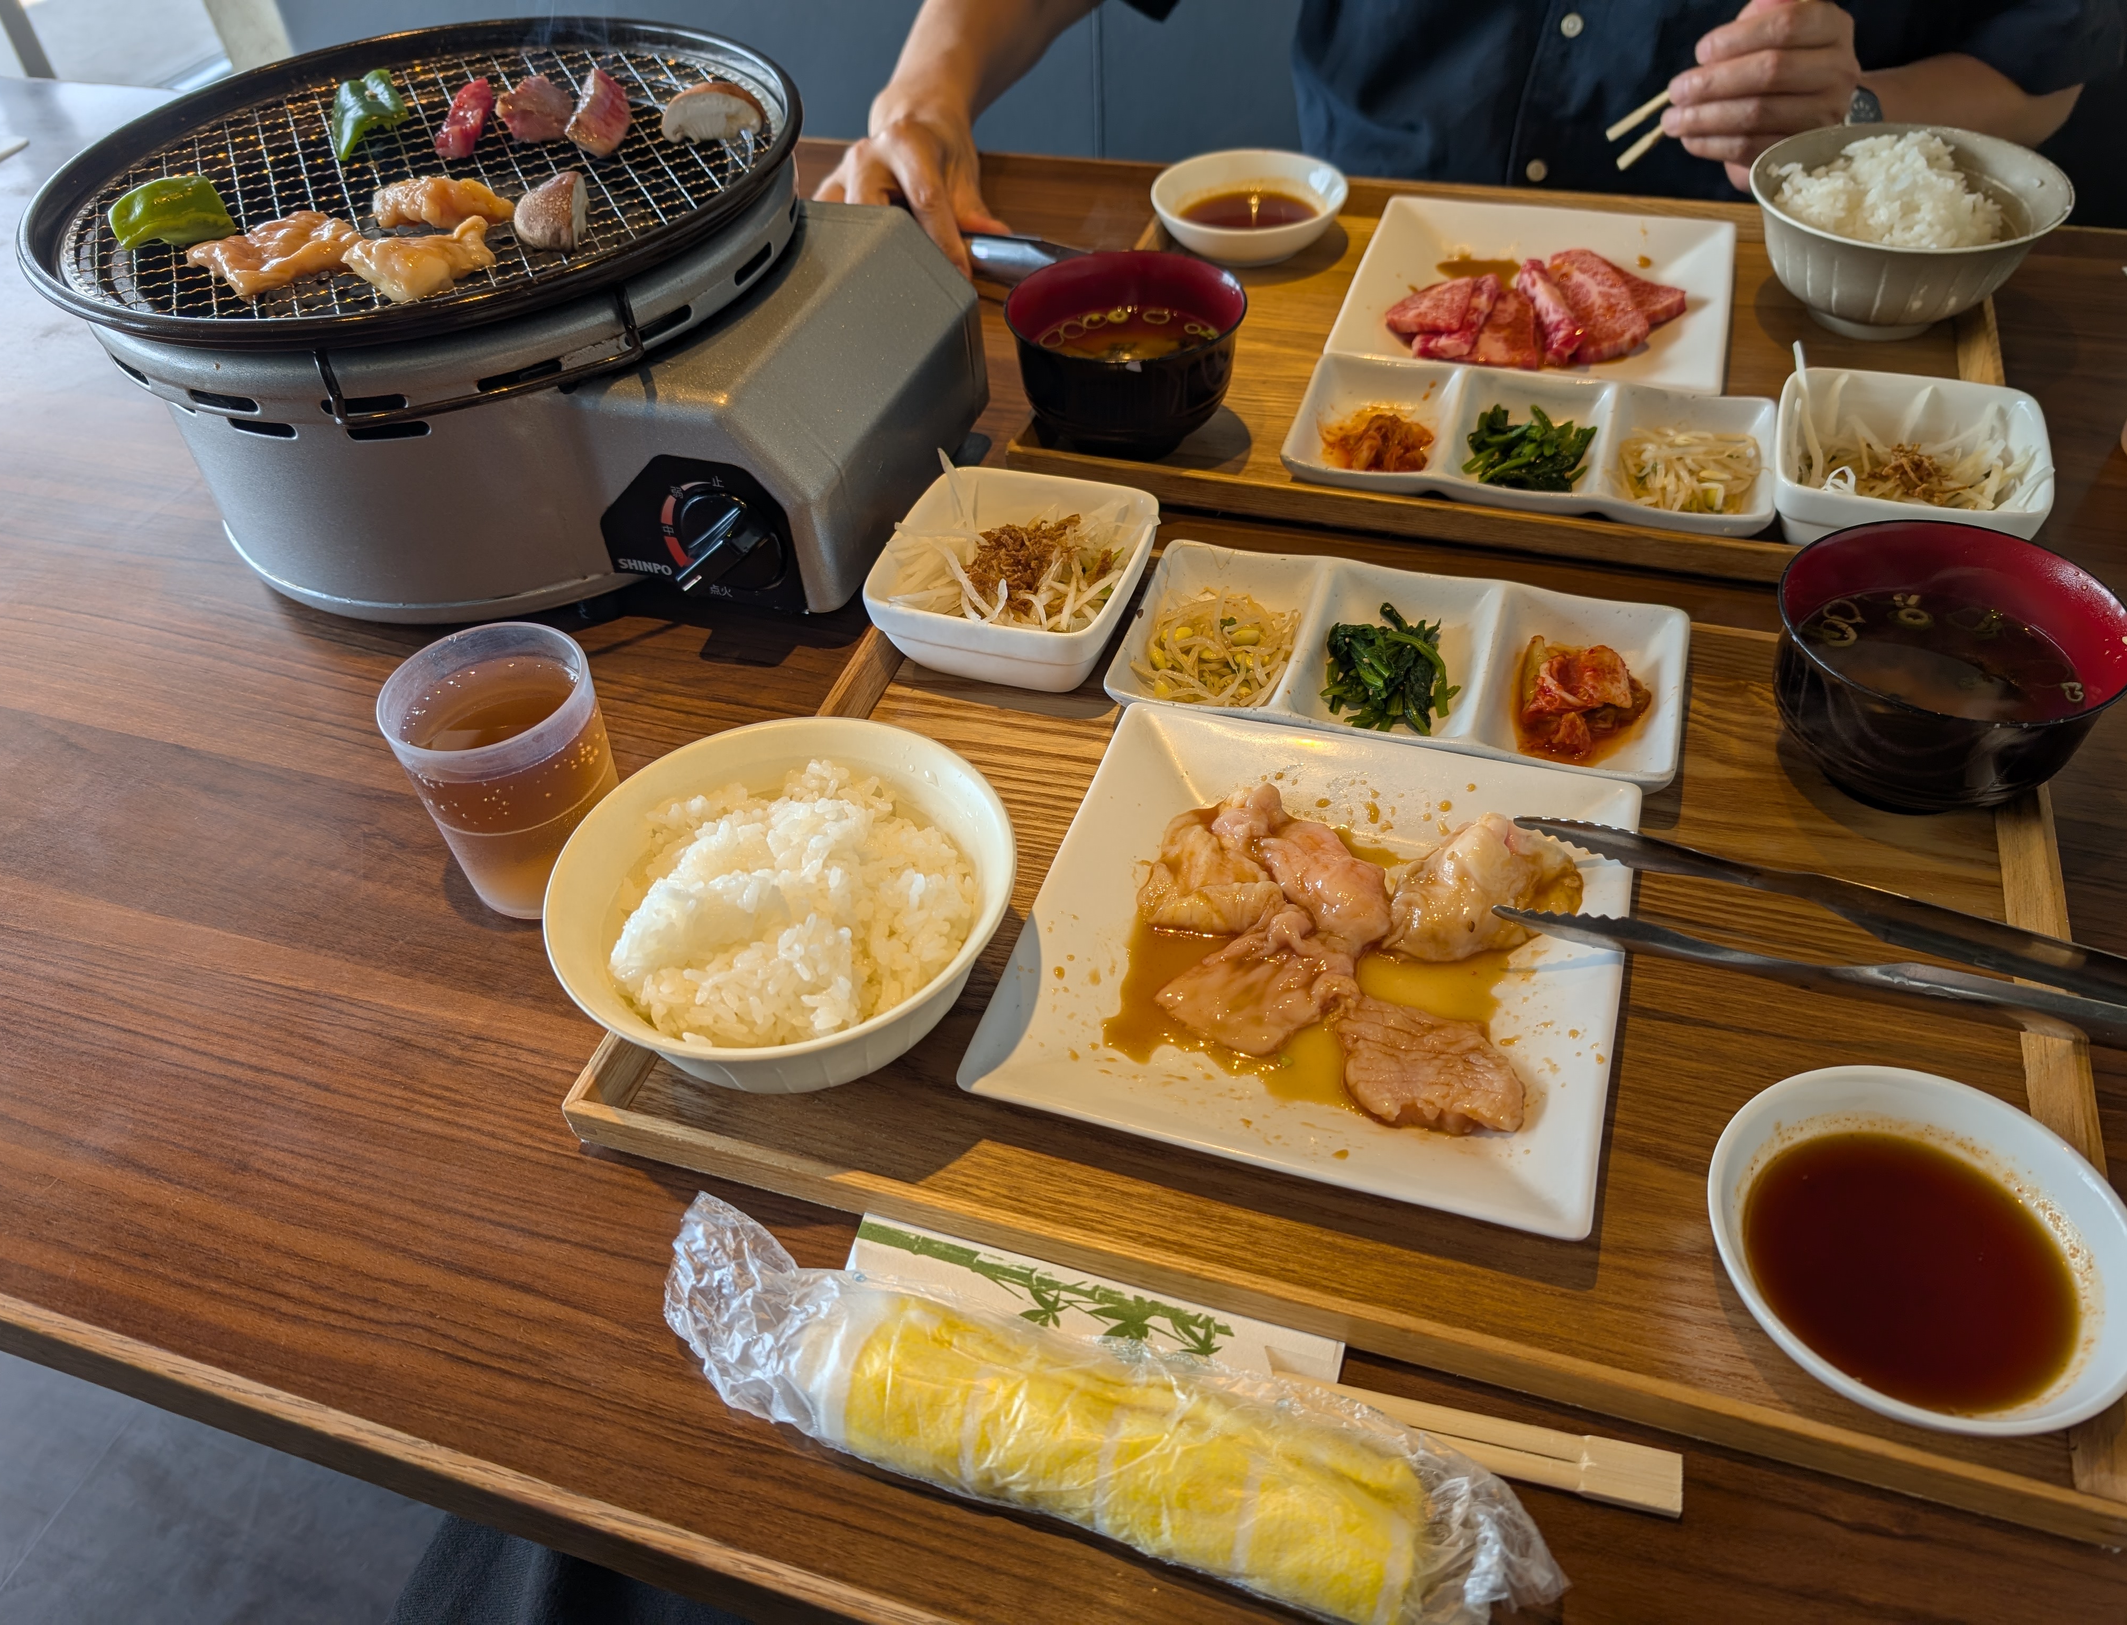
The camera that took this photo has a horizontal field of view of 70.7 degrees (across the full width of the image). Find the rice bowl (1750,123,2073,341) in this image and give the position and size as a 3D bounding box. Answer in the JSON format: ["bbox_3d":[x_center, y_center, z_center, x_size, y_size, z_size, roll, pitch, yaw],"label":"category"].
[{"bbox_3d":[0.416,-0.287,0.759,0.144,0.070,0.144,10,48,15],"label":"rice bowl"}]

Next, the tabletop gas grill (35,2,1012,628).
[{"bbox_3d":[-0.258,-0.245,0.733,0.402,0.163,0.346,12,48,16],"label":"tabletop gas grill"}]

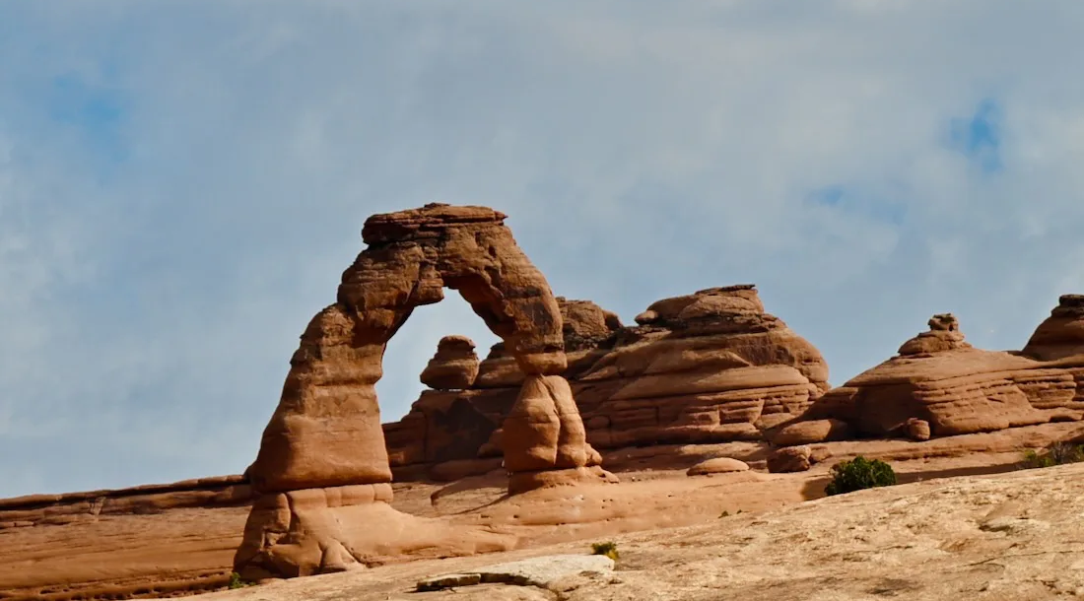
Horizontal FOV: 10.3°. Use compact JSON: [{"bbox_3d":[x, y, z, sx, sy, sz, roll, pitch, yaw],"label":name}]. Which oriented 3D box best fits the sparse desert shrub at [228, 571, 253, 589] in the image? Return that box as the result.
[{"bbox_3d":[-17.801,16.553,355.000,1.510,1.100,1.280,0,-2,0],"label":"sparse desert shrub"}]

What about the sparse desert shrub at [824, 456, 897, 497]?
[{"bbox_3d":[18.259,10.160,345.000,4.180,2.540,3.550,0,-2,0],"label":"sparse desert shrub"}]

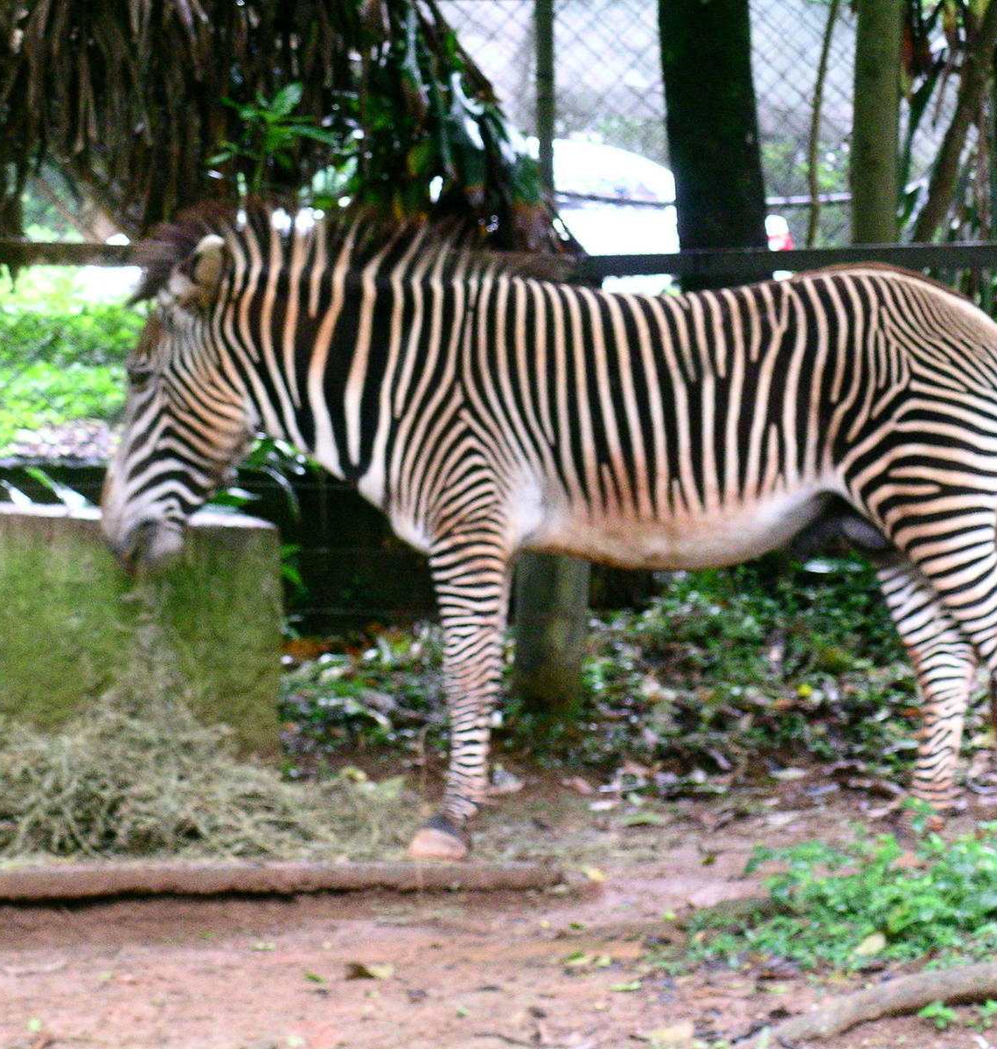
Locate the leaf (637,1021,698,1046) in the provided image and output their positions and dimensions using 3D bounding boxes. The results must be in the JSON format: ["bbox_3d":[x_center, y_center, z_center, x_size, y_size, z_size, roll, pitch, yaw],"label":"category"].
[{"bbox_3d":[0.322,0.976,9.000,0.113,0.028,0.090,0,5,0],"label":"leaf"}]

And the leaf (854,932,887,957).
[{"bbox_3d":[0.773,0.874,9.750,0.070,0.036,0.070,0,5,0],"label":"leaf"}]

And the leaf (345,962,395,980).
[{"bbox_3d":[-0.263,0.914,9.600,0.103,0.027,0.065,0,5,0],"label":"leaf"}]

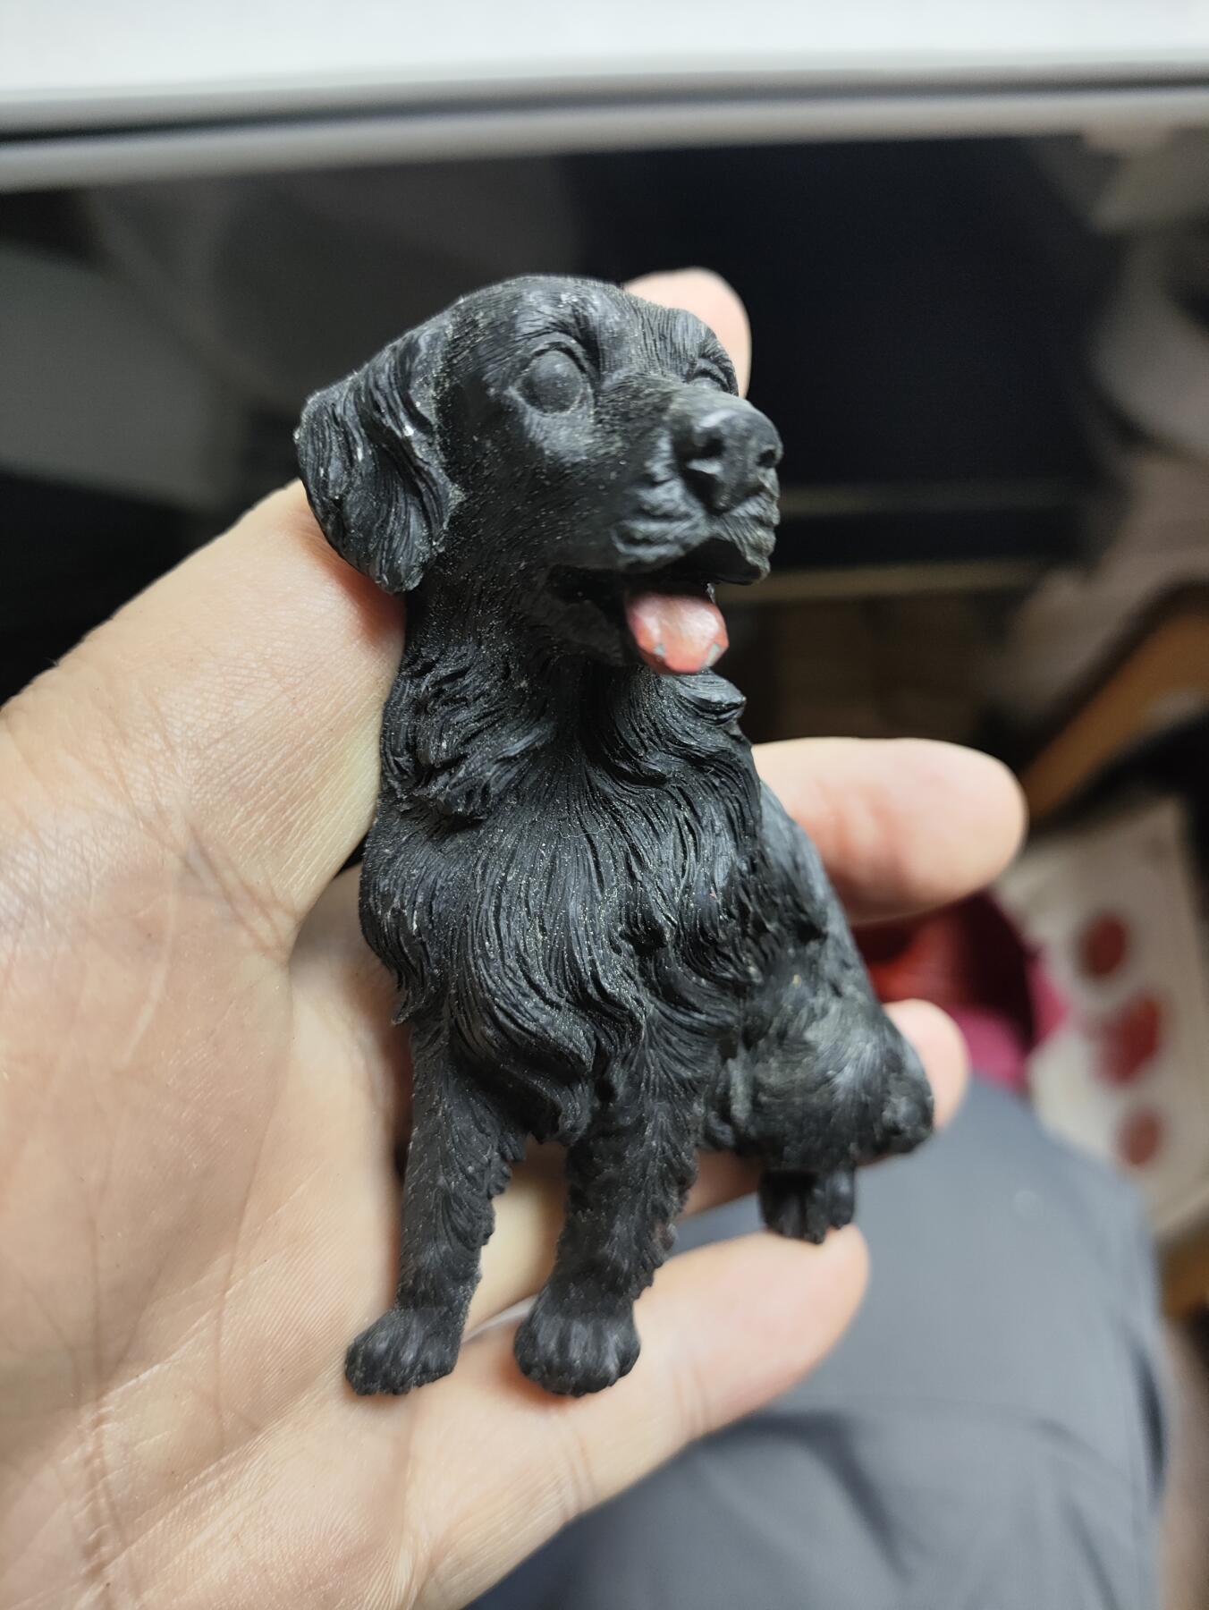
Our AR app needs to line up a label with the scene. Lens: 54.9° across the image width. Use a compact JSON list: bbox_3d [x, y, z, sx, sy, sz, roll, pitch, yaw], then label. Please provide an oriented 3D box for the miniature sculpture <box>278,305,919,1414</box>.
[{"bbox_3d":[0.001,-0.001,0.116,0.054,0.100,0.053,2,6,26],"label":"miniature sculpture"}]

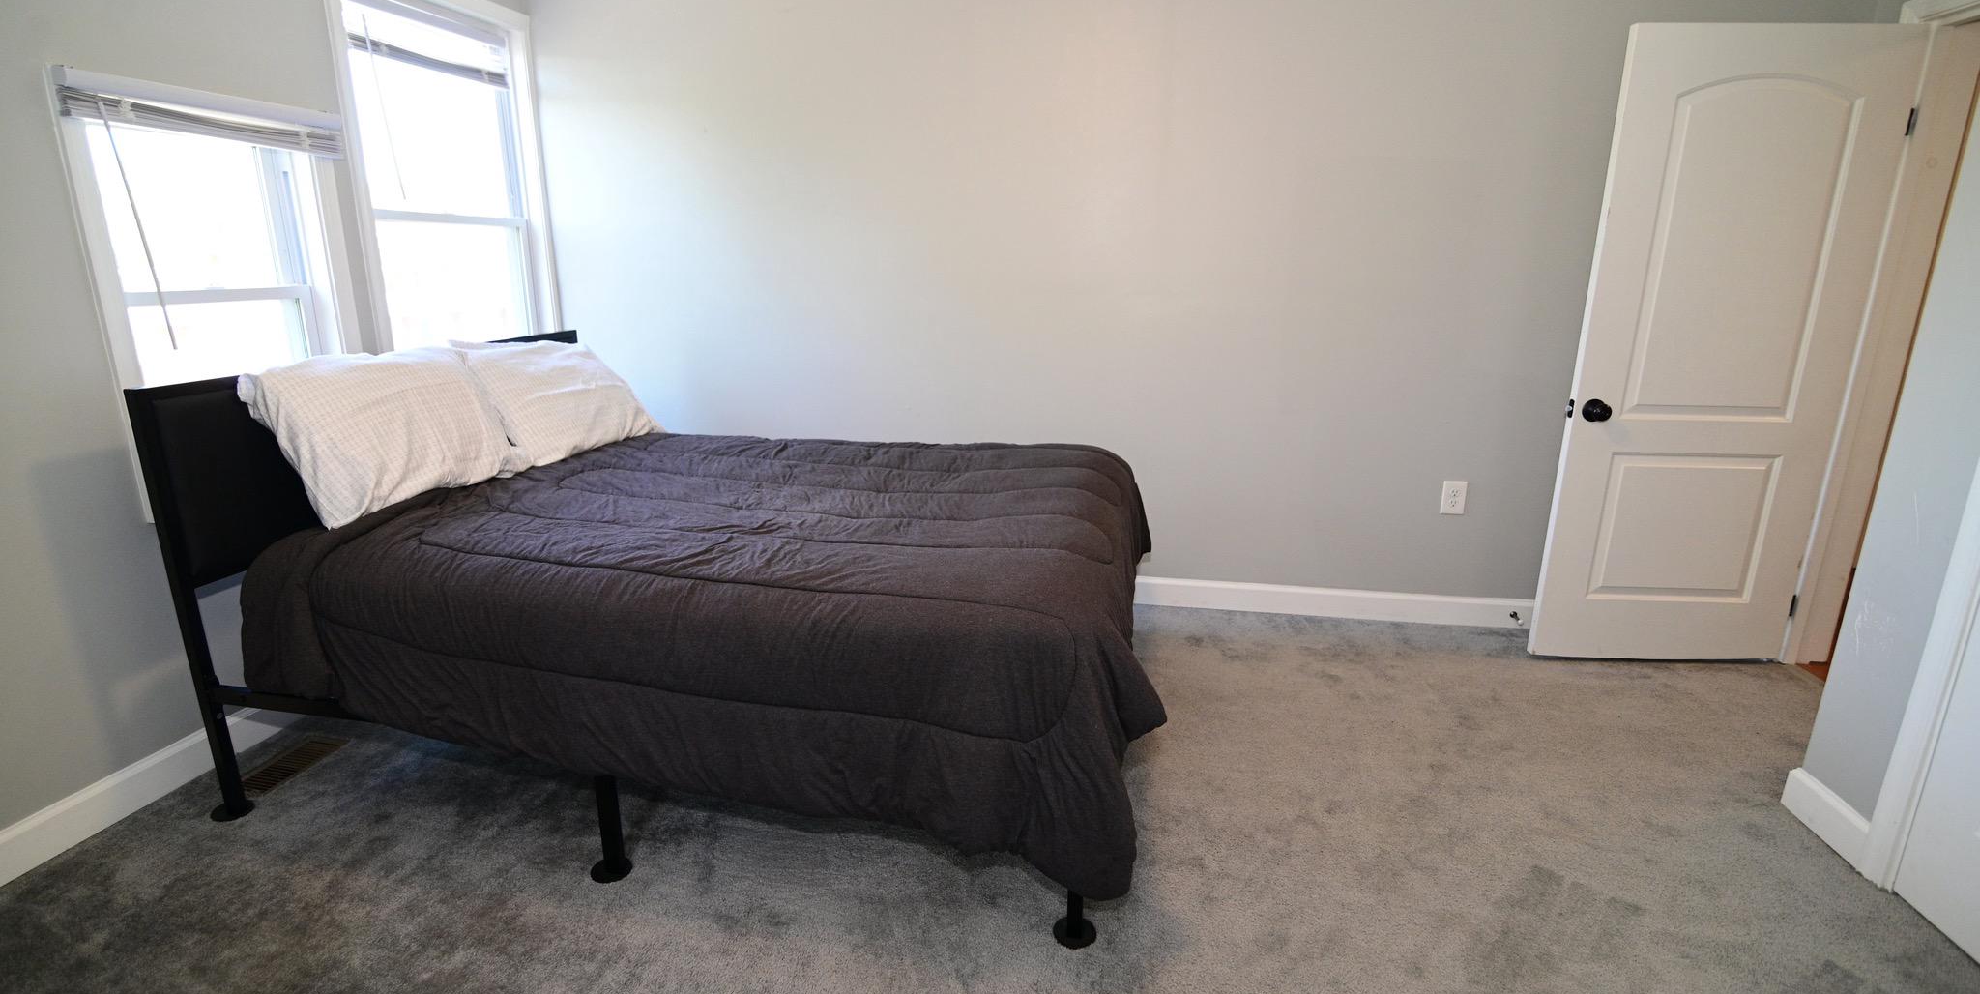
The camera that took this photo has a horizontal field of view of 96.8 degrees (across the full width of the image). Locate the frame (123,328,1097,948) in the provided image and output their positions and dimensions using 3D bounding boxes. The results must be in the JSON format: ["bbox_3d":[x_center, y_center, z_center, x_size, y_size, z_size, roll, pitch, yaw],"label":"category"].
[{"bbox_3d":[-0.700,0.142,2.575,2.155,1.050,1.570,3,14,11],"label":"frame"}]

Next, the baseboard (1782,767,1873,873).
[{"bbox_3d":[2.001,0.763,2.098,0.016,0.106,0.280,3,14,12],"label":"baseboard"}]

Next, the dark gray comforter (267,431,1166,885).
[{"bbox_3d":[-0.566,0.260,2.603,2.130,0.570,1.680,3,14,11],"label":"dark gray comforter"}]

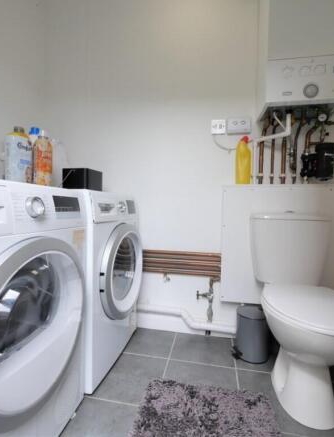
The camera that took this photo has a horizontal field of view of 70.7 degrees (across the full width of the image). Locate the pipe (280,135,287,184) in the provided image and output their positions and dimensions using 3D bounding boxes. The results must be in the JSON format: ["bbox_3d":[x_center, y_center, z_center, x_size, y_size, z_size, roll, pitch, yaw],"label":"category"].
[{"bbox_3d":[0.639,-0.321,1.288,0.024,0.280,0.024,1,3,11],"label":"pipe"}]

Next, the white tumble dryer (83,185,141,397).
[{"bbox_3d":[-0.528,0.313,1.330,0.620,0.860,0.588,1,3,11],"label":"white tumble dryer"}]

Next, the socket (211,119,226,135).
[{"bbox_3d":[0.309,-0.547,1.400,0.086,0.090,0.020,1,3,13],"label":"socket"}]

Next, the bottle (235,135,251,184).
[{"bbox_3d":[0.436,-0.322,1.348,0.085,0.280,0.065,1,3,13],"label":"bottle"}]

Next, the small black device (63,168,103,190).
[{"bbox_3d":[-0.456,-0.193,1.279,0.138,0.128,0.150,1,3,11],"label":"small black device"}]

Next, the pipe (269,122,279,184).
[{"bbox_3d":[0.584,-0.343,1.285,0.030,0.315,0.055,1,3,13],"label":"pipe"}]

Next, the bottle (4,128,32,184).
[{"bbox_3d":[-0.643,-0.255,1.032,0.070,0.275,0.106,2,3,22],"label":"bottle"}]

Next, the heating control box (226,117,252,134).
[{"bbox_3d":[0.430,-0.549,1.404,0.142,0.090,0.034,1,3,11],"label":"heating control box"}]

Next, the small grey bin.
[{"bbox_3d":[0.472,0.630,1.316,0.195,0.266,0.167,-1,3,-28],"label":"small grey bin"}]

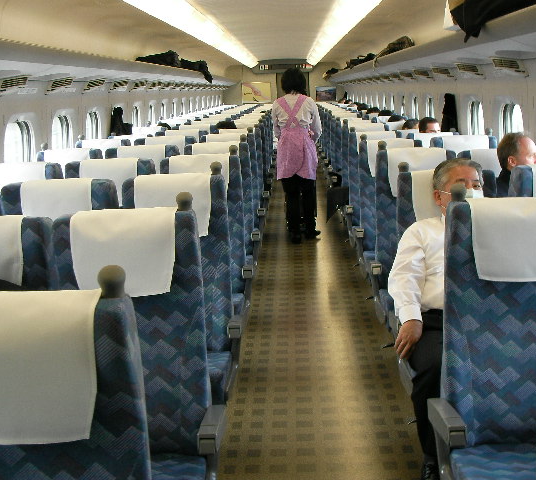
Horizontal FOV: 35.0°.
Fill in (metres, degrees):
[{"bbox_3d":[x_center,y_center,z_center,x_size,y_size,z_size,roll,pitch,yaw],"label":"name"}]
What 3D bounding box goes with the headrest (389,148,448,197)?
[{"bbox_3d":[0.801,-0.368,4.557,0.320,0.270,0.130,-2,10,2],"label":"headrest"}]

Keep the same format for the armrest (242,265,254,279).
[{"bbox_3d":[-0.097,0.148,4.423,0.058,0.078,0.290,-2,10,2],"label":"armrest"}]

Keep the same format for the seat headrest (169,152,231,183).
[{"bbox_3d":[-0.368,-0.333,4.599,0.325,0.270,0.130,-2,10,2],"label":"seat headrest"}]

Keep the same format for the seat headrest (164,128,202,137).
[{"bbox_3d":[-0.767,-0.868,7.685,0.345,0.270,0.140,-2,10,2],"label":"seat headrest"}]

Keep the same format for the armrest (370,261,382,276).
[{"bbox_3d":[0.554,0.127,4.408,0.058,0.078,0.290,-2,10,2],"label":"armrest"}]

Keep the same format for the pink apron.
[{"bbox_3d":[0.281,-0.963,8.001,0.390,0.810,0.270,-2,10,2],"label":"pink apron"}]

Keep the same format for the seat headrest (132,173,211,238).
[{"bbox_3d":[-0.396,-0.149,3.575,0.335,0.270,0.140,-2,10,2],"label":"seat headrest"}]

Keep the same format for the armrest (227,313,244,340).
[{"bbox_3d":[-0.125,0.331,3.399,0.058,0.078,0.290,-2,10,2],"label":"armrest"}]

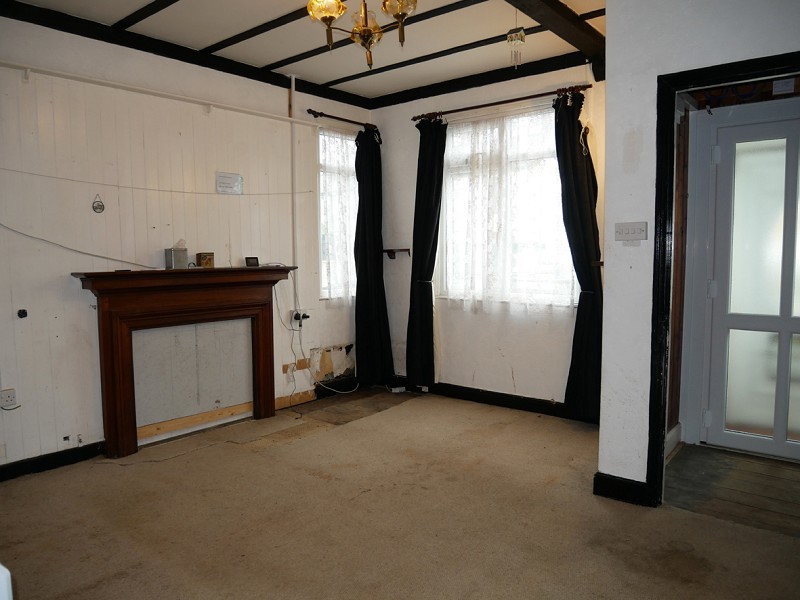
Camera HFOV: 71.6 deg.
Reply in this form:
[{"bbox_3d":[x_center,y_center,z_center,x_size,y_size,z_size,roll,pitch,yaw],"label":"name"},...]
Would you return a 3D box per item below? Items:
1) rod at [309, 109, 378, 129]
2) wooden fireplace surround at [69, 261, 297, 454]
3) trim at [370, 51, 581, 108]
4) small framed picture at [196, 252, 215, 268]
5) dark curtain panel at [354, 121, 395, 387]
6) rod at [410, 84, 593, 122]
[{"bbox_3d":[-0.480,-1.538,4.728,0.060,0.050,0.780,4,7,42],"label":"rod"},{"bbox_3d":[-1.379,0.366,3.860,0.205,1.155,1.495,4,7,42],"label":"wooden fireplace surround"},{"bbox_3d":[0.525,-1.744,4.470,1.980,0.095,0.035,3,6,36],"label":"trim"},{"bbox_3d":[-1.336,-0.266,3.827,0.055,0.108,0.105,4,7,42],"label":"small framed picture"},{"bbox_3d":[-0.247,-0.363,4.989,0.180,2.310,0.280,4,7,42],"label":"dark curtain panel"},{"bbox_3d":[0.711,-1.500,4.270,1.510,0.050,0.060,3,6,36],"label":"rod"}]

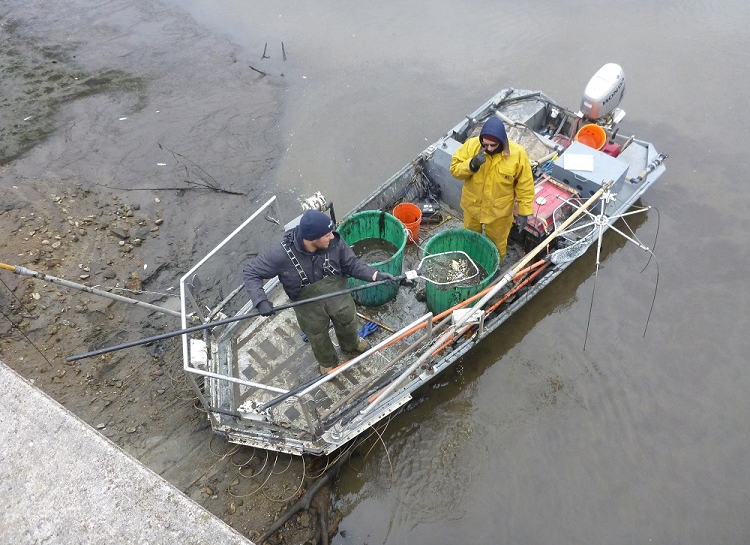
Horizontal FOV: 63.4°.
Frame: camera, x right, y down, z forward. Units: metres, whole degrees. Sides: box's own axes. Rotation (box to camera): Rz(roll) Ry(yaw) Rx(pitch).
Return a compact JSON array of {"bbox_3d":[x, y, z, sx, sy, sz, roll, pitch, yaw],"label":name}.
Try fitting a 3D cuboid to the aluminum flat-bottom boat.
[{"bbox_3d":[0.673,-0.357,5.786,5.437,1.306,2.101,-37,58,-23],"label":"aluminum flat-bottom boat"}]

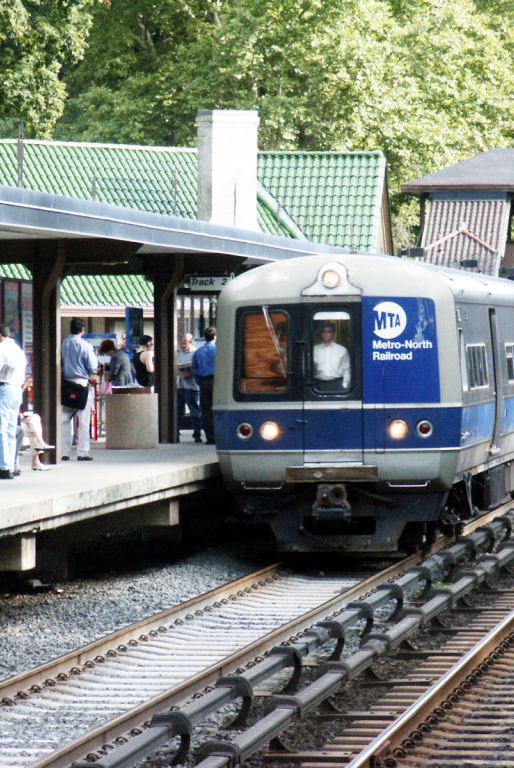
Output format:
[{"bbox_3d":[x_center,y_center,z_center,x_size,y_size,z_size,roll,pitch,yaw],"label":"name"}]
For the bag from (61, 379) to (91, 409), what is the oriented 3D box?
[{"bbox_3d":[-2.389,0.144,52.800,0.400,0.320,0.150,9,1,-3],"label":"bag"}]

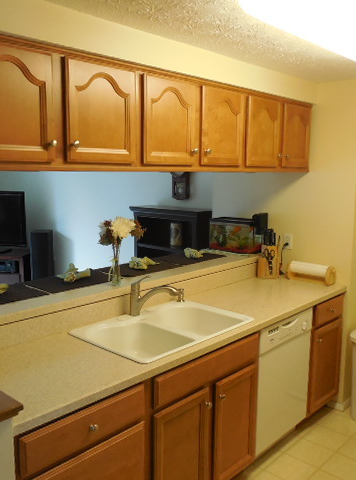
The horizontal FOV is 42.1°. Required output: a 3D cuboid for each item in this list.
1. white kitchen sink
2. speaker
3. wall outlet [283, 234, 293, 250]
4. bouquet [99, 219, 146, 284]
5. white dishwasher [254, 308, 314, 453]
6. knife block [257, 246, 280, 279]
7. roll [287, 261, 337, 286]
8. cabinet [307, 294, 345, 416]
[{"bbox_3d":[-0.063,0.535,2.454,0.558,0.196,0.839,8,11,43],"label":"white kitchen sink"},{"bbox_3d":[-1.671,0.381,5.739,0.206,0.998,0.281,-1,8,-6],"label":"speaker"},{"bbox_3d":[0.844,0.011,3.547,0.073,0.116,0.008,8,11,43],"label":"wall outlet"},{"bbox_3d":[-0.321,0.058,2.582,0.230,0.390,0.250,0,8,0],"label":"bouquet"},{"bbox_3d":[0.428,0.824,2.937,0.600,0.800,0.600,8,11,43],"label":"white dishwasher"},{"bbox_3d":[0.707,0.171,3.586,0.121,0.225,0.121,-3,9,-19],"label":"knife block"},{"bbox_3d":[0.952,0.245,3.324,0.330,0.135,0.125,8,11,43],"label":"roll"},{"bbox_3d":[0.783,0.773,3.347,0.613,0.819,0.467,8,11,43],"label":"cabinet"}]

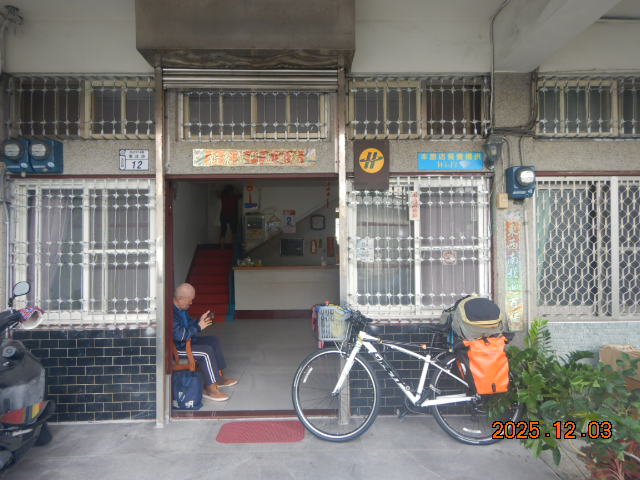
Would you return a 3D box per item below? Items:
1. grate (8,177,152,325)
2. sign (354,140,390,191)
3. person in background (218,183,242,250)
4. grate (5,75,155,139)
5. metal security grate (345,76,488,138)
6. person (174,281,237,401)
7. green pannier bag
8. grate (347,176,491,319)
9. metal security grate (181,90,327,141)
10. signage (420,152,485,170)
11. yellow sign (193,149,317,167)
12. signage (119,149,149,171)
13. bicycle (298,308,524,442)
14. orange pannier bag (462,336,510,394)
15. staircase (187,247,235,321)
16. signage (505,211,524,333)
[{"bbox_3d":[-1.942,0.105,3.656,1.142,1.207,0.100,-1,-1,-2],"label":"grate"},{"bbox_3d":[0.428,-0.608,3.630,0.292,0.412,0.020,0,-1,-2],"label":"sign"},{"bbox_3d":[-2.138,-0.549,10.600,0.573,1.553,0.330,-1,-1,-2],"label":"person in background"},{"bbox_3d":[-1.964,-1.090,3.668,1.172,0.496,0.100,-1,-1,-2],"label":"grate"},{"bbox_3d":[0.845,-1.120,3.781,1.194,0.513,0.100,-1,-1,-2],"label":"metal security grate"},{"bbox_3d":[-1.130,0.933,4.190,0.680,1.050,0.520,0,-1,-2],"label":"person"},{"bbox_3d":[1.110,0.550,3.130,0.330,0.300,0.380,-1,-1,3],"label":"green pannier bag"},{"bbox_3d":[0.838,0.075,3.768,1.190,1.220,0.100,-1,-1,-2],"label":"grate"},{"bbox_3d":[-0.539,-1.028,3.672,1.203,0.419,0.070,0,-1,-2],"label":"metal security grate"},{"bbox_3d":[1.131,-0.678,3.828,0.565,0.150,0.015,-1,-1,-2],"label":"signage"},{"bbox_3d":[-0.539,-0.683,3.698,1.021,0.147,0.012,0,-1,-2],"label":"yellow sign"},{"bbox_3d":[-1.528,-0.657,3.654,0.238,0.177,0.015,0,-1,-2],"label":"signage"},{"bbox_3d":[0.630,0.972,3.210,1.690,1.000,0.560,0,-1,3],"label":"bicycle"},{"bbox_3d":[1.148,0.865,3.075,0.300,0.380,0.170,-1,-1,3],"label":"orange pannier bag"},{"bbox_3d":[-2.240,0.814,9.050,0.880,1.400,2.100,0,-1,-2],"label":"staircase"},{"bbox_3d":[1.642,0.266,3.751,0.159,1.014,0.012,0,-1,-2],"label":"signage"}]

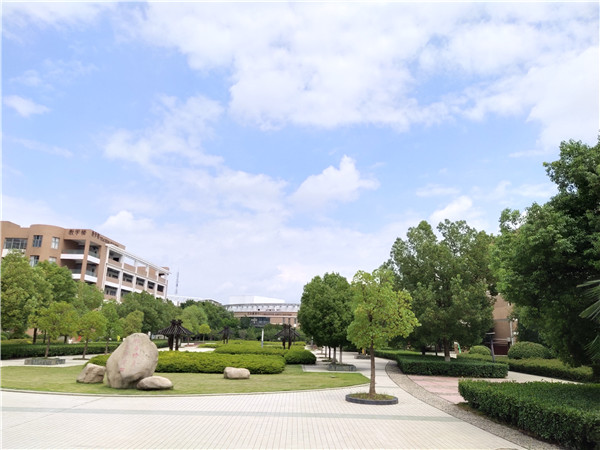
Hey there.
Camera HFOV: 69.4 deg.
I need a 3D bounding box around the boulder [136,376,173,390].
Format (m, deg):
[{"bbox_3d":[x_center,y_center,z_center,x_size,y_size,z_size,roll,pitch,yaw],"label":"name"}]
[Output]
[{"bbox_3d":[-4.232,4.616,12.602,0.999,0.322,0.650,6,-15,-17],"label":"boulder"}]

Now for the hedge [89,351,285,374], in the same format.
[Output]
[{"bbox_3d":[-6.231,7.149,22.690,10.900,0.680,5.600,1,-15,0],"label":"hedge"}]

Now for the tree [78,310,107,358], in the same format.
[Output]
[{"bbox_3d":[-12.495,6.610,26.089,1.529,2.864,1.529,8,-16,-24],"label":"tree"}]

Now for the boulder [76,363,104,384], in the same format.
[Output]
[{"bbox_3d":[-6.615,4.683,13.684,0.804,0.619,0.750,8,-16,-23],"label":"boulder"}]

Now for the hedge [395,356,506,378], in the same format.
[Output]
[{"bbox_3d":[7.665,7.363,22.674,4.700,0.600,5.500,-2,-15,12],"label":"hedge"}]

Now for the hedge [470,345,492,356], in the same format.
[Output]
[{"bbox_3d":[14.812,10.646,35.557,1.974,1.463,1.974,1,-15,0],"label":"hedge"}]

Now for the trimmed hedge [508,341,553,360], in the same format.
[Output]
[{"bbox_3d":[13.838,7.784,25.960,2.352,1.673,2.352,-6,-16,27],"label":"trimmed hedge"}]

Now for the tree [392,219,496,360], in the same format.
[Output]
[{"bbox_3d":[8.013,3.869,24.366,5.858,8.563,5.858,1,-15,0],"label":"tree"}]

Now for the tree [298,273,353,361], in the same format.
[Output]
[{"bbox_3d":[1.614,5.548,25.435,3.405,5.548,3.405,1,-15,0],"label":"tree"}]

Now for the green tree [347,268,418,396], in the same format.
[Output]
[{"bbox_3d":[2.322,2.991,12.196,1.991,3.557,1.991,-1,-15,10],"label":"green tree"}]

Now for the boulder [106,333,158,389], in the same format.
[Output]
[{"bbox_3d":[-5.081,4.084,13.154,1.480,1.588,1.050,6,-15,-19],"label":"boulder"}]

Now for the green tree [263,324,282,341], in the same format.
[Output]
[{"bbox_3d":[-5.533,22.217,87.182,4.021,4.283,4.021,1,-15,0],"label":"green tree"}]

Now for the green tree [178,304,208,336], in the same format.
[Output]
[{"bbox_3d":[-19.197,17.685,77.940,5.253,6.664,5.253,5,-15,-13],"label":"green tree"}]

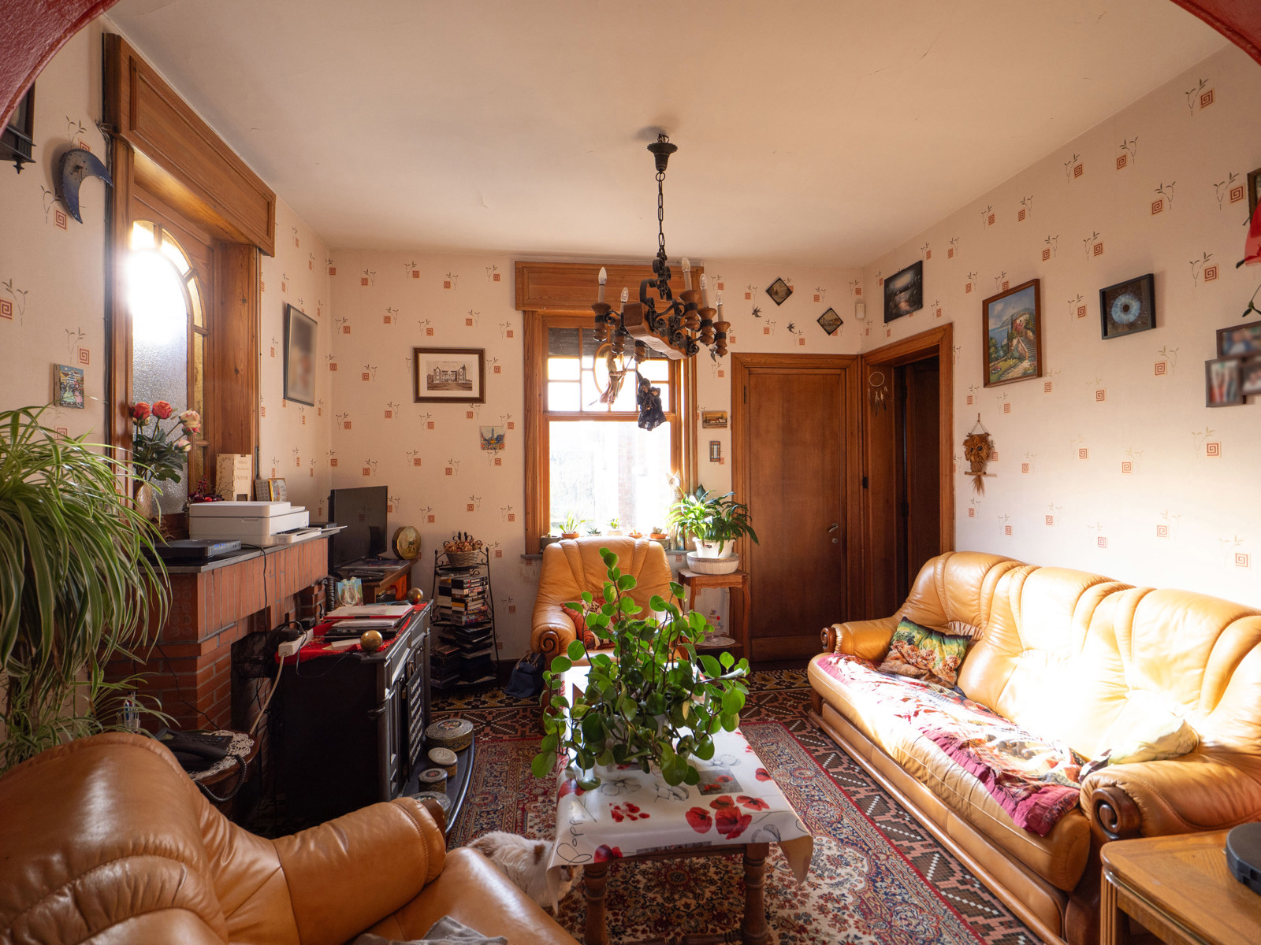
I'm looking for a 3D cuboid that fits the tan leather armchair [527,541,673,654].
[{"bbox_3d":[-0.128,0.916,3.569,0.936,0.976,0.925,0,0,-8],"label":"tan leather armchair"}]

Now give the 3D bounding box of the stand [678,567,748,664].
[{"bbox_3d":[0.570,1.046,4.029,0.453,0.704,0.312,0,0,-8],"label":"stand"}]

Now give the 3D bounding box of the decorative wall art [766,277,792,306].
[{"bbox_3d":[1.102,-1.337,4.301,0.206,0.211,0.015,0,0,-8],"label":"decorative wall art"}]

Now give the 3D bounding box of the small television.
[{"bbox_3d":[-1.520,0.339,3.285,0.161,0.488,0.684,0,0,-2],"label":"small television"}]

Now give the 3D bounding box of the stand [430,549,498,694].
[{"bbox_3d":[-1.092,0.928,3.808,0.453,0.966,0.302,0,0,-8],"label":"stand"}]

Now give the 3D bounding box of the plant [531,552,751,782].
[{"bbox_3d":[0.032,0.573,1.901,0.644,0.654,0.563,0,0,0],"label":"plant"}]

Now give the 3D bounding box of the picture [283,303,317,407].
[{"bbox_3d":[-1.898,-0.659,3.373,0.025,0.528,0.407,2,0,-8],"label":"picture"}]

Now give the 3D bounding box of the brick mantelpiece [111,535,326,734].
[{"bbox_3d":[-1.581,0.852,2.347,0.382,1.132,1.177,0,0,-8],"label":"brick mantelpiece"}]

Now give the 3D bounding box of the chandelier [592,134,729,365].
[{"bbox_3d":[0.141,-1.006,2.545,0.533,0.976,0.604,0,0,21],"label":"chandelier"}]

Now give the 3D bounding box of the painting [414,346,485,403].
[{"bbox_3d":[-1.229,-0.660,3.968,0.475,0.375,0.025,0,0,-8],"label":"painting"}]

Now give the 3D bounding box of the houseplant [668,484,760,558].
[{"bbox_3d":[0.537,0.353,3.968,0.573,0.563,0.483,0,0,-8],"label":"houseplant"}]

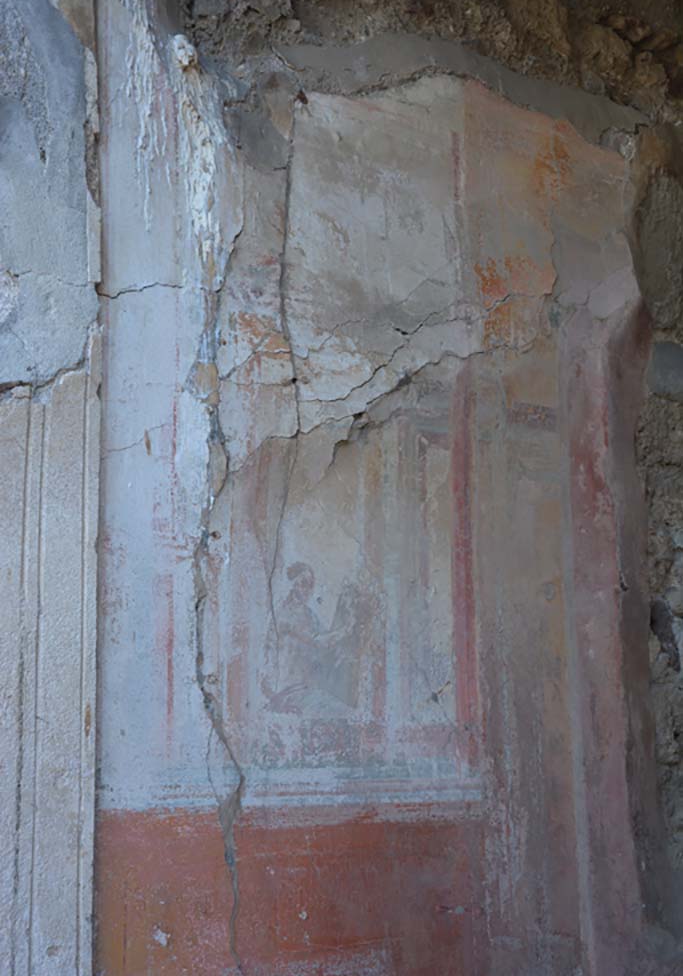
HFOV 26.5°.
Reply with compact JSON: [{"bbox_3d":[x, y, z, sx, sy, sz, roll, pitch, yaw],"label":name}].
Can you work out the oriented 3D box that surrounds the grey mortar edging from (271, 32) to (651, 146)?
[{"bbox_3d":[0.275,-0.892,3.227,0.848,0.239,0.090,1,-12,-9],"label":"grey mortar edging"}]

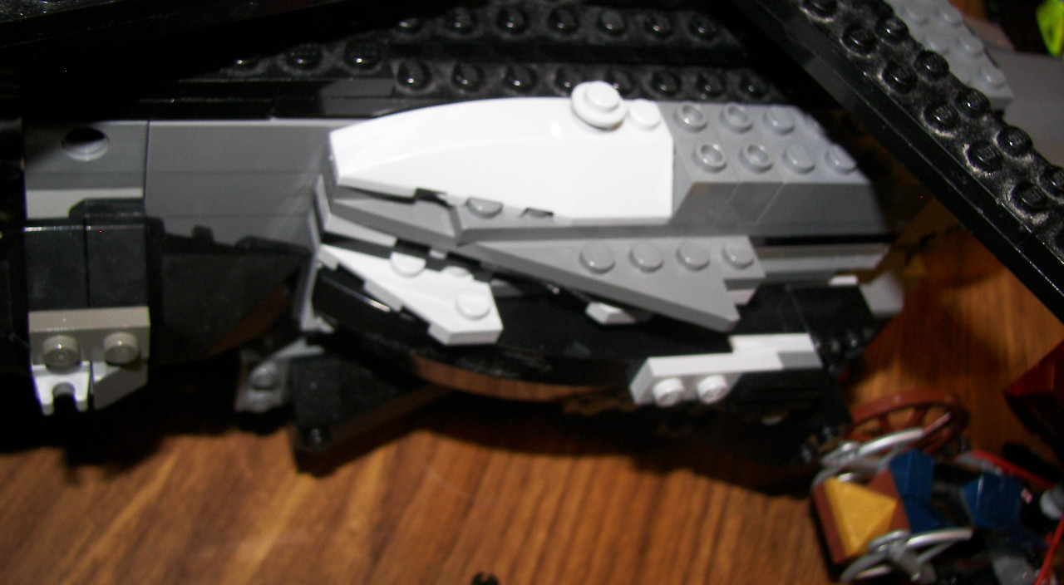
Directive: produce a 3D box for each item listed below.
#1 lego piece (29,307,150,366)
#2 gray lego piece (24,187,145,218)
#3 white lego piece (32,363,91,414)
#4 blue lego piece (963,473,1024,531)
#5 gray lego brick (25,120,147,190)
[{"bbox_3d":[-0.064,0.007,0.162,0.016,0.008,0.005,-3,55,-23],"label":"lego piece"},{"bbox_3d":[-0.064,-0.012,0.160,0.016,0.003,0.006,-3,55,-23],"label":"gray lego piece"},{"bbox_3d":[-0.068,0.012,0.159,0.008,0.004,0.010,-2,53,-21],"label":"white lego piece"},{"bbox_3d":[0.084,0.037,0.199,0.008,0.006,0.008,7,50,-14],"label":"blue lego piece"},{"bbox_3d":[-0.064,-0.022,0.157,0.016,0.013,0.008,-3,55,-23],"label":"gray lego brick"}]

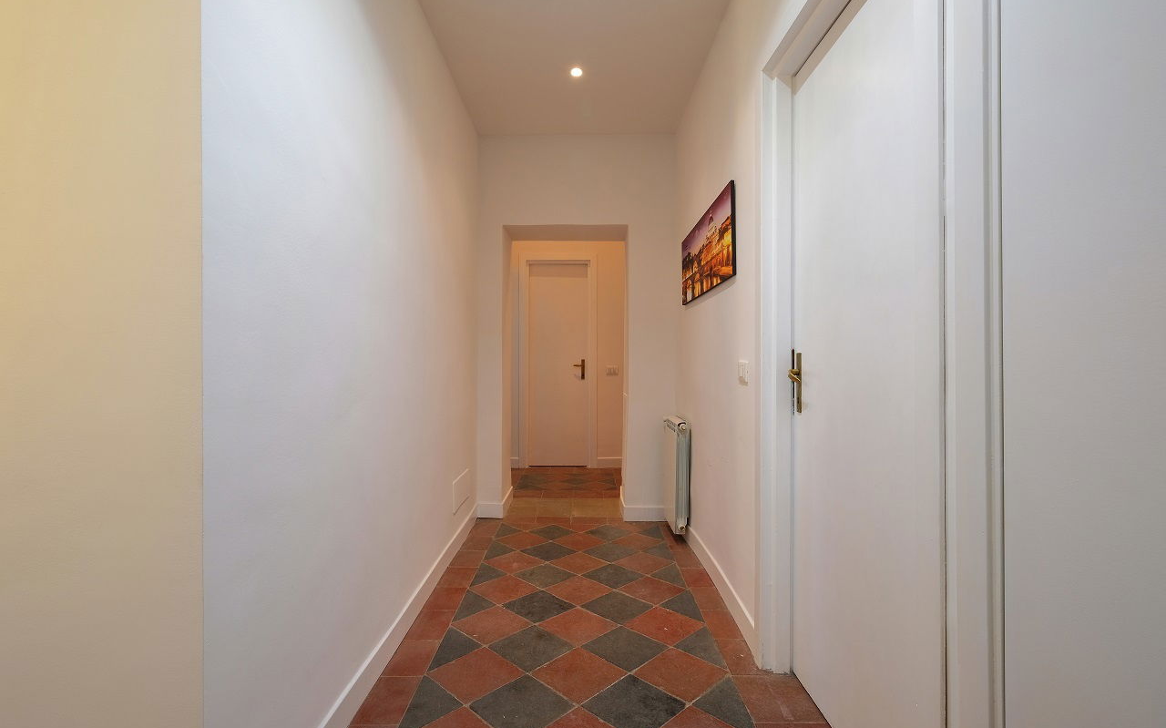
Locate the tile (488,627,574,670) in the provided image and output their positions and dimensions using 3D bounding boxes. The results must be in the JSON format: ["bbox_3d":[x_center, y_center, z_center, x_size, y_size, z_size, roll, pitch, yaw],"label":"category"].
[{"bbox_3d":[-0.195,1.095,1.993,0.243,0.015,0.243,0,0,45],"label":"tile"}]

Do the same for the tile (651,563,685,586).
[{"bbox_3d":[0.429,1.095,2.670,0.171,0.015,0.325,0,0,0],"label":"tile"}]

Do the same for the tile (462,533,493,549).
[{"bbox_3d":[-0.650,1.109,3.196,0.156,0.015,0.257,0,0,0],"label":"tile"}]

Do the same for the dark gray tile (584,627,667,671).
[{"bbox_3d":[0.163,1.106,2.012,0.248,0.013,0.248,0,-1,45],"label":"dark gray tile"}]

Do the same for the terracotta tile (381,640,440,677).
[{"bbox_3d":[-0.633,1.099,1.930,0.147,0.015,0.242,0,0,0],"label":"terracotta tile"}]

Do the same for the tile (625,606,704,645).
[{"bbox_3d":[0.342,1.108,2.187,0.248,0.013,0.248,0,-1,45],"label":"tile"}]

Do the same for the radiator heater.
[{"bbox_3d":[0.598,0.682,3.305,0.085,0.665,0.410,0,0,0],"label":"radiator heater"}]

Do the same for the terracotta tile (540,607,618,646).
[{"bbox_3d":[-0.018,1.104,2.185,0.248,0.015,0.248,0,0,45],"label":"terracotta tile"}]

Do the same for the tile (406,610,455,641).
[{"bbox_3d":[-0.637,1.100,2.176,0.152,0.015,0.244,0,0,0],"label":"tile"}]

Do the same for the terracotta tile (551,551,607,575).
[{"bbox_3d":[-0.018,1.107,2.874,0.248,0.015,0.248,0,0,45],"label":"terracotta tile"}]

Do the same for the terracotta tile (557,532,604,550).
[{"bbox_3d":[-0.019,1.094,3.174,0.243,0.015,0.243,0,0,45],"label":"terracotta tile"}]

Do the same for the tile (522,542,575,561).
[{"bbox_3d":[-0.198,1.108,3.046,0.248,0.015,0.248,0,0,45],"label":"tile"}]

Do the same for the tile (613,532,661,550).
[{"bbox_3d":[0.339,1.099,3.190,0.243,0.015,0.243,0,0,45],"label":"tile"}]

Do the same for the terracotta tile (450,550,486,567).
[{"bbox_3d":[-0.641,1.102,2.910,0.157,0.015,0.246,0,0,0],"label":"terracotta tile"}]

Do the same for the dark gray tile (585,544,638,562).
[{"bbox_3d":[0.161,1.100,3.019,0.243,0.015,0.243,0,0,45],"label":"dark gray tile"}]

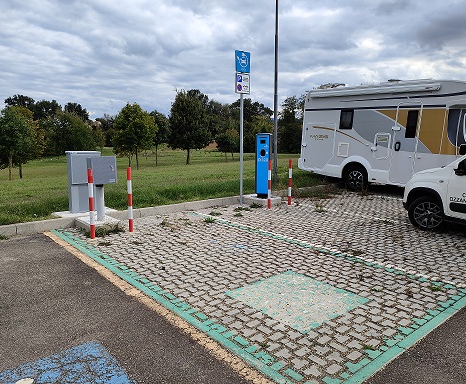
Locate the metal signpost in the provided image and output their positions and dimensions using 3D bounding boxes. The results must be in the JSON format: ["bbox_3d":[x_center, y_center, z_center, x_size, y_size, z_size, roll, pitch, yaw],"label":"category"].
[{"bbox_3d":[0.205,-1.400,8.326,0.410,3.410,0.080,-6,10,-38],"label":"metal signpost"}]

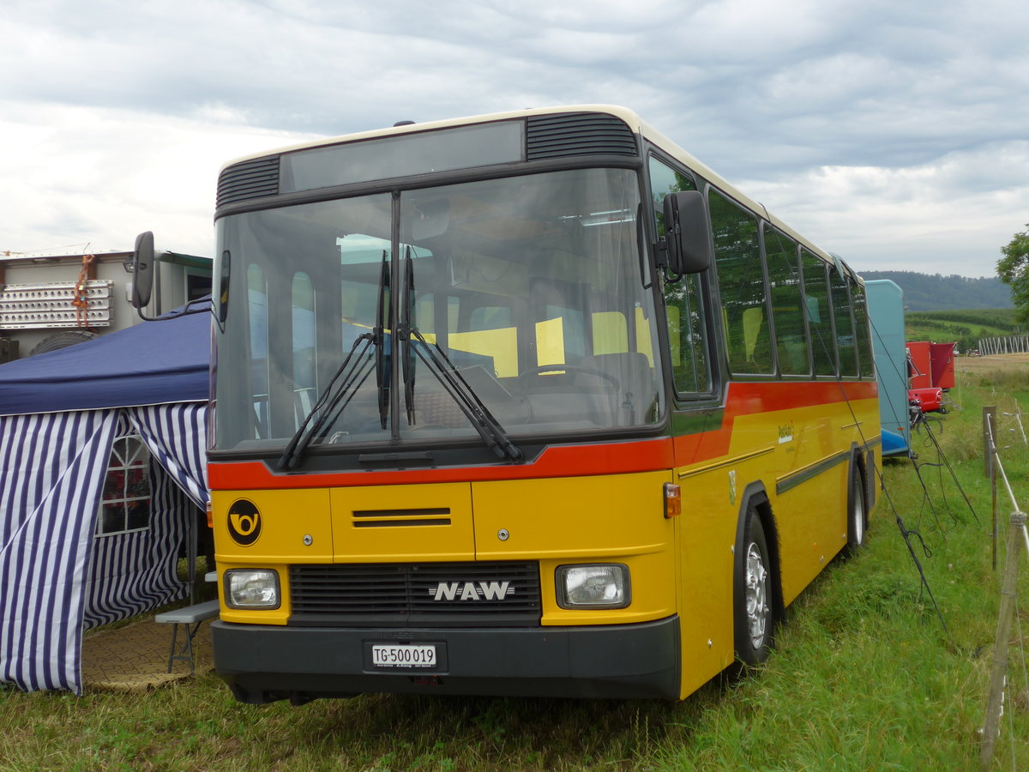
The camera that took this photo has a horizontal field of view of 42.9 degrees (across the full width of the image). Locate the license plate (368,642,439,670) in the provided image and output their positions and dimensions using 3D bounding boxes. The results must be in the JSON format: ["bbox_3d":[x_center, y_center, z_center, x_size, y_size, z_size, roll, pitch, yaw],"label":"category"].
[{"bbox_3d":[-0.477,1.179,5.701,0.310,0.094,0.020,-4,-1,20],"label":"license plate"}]

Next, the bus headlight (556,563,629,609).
[{"bbox_3d":[0.341,0.852,5.562,0.320,0.187,0.090,-4,-1,15],"label":"bus headlight"}]

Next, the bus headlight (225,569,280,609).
[{"bbox_3d":[-1.219,0.952,6.145,0.320,0.187,0.090,-4,-1,25],"label":"bus headlight"}]

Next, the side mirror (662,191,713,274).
[{"bbox_3d":[0.763,-0.676,5.779,0.200,0.360,0.090,-3,-1,2],"label":"side mirror"}]

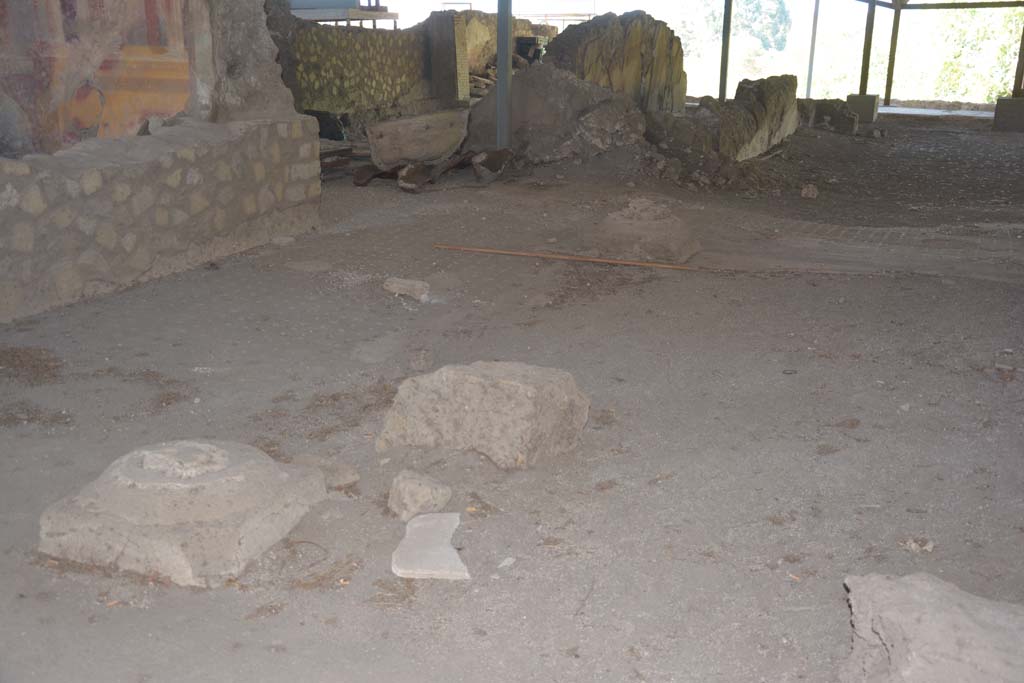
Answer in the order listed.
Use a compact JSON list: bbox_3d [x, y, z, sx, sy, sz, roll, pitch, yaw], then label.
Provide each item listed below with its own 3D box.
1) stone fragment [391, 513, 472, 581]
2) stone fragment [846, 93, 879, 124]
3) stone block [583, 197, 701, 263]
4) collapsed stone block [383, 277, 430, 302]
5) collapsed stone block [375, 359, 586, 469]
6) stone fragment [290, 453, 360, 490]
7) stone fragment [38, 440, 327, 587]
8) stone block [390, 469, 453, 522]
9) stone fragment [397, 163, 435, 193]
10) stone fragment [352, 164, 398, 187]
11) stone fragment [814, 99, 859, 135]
[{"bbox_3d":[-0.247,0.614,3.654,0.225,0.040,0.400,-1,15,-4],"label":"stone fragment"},{"bbox_3d":[5.970,-3.961,20.318,0.456,0.469,0.456,6,16,21],"label":"stone fragment"},{"bbox_3d":[0.942,-0.803,8.443,0.660,0.350,0.660,6,16,20],"label":"stone block"},{"bbox_3d":[-0.618,-0.306,6.996,0.252,0.103,0.126,9,17,29],"label":"collapsed stone block"},{"bbox_3d":[-0.102,0.265,4.508,0.750,0.280,0.370,5,15,15],"label":"collapsed stone block"},{"bbox_3d":[-0.651,0.449,4.176,0.210,0.085,0.150,3,15,10],"label":"stone fragment"},{"bbox_3d":[-1.024,0.471,3.778,0.650,0.240,0.650,6,16,19],"label":"stone fragment"},{"bbox_3d":[-0.298,0.498,3.916,0.190,0.130,0.150,3,15,10],"label":"stone block"},{"bbox_3d":[-0.929,-1.583,11.527,0.313,0.252,0.235,3,15,10],"label":"stone fragment"},{"bbox_3d":[-1.363,-1.662,11.954,0.397,0.177,0.258,3,15,10],"label":"stone fragment"},{"bbox_3d":[4.959,-3.442,18.261,0.574,0.500,0.344,6,16,21],"label":"stone fragment"}]

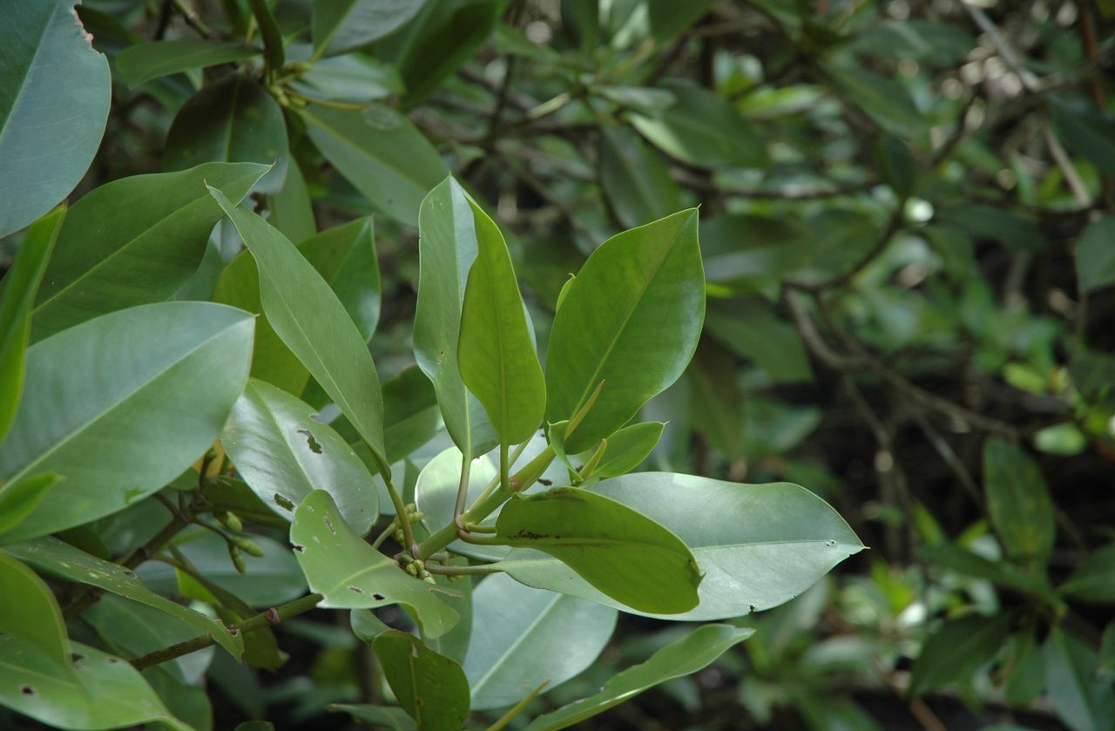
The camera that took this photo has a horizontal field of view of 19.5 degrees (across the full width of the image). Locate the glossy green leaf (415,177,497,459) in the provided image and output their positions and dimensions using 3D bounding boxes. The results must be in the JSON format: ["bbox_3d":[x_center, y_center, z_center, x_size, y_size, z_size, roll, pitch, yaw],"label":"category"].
[{"bbox_3d":[-0.034,-0.016,1.110,0.040,0.096,0.018,4,-11,-39],"label":"glossy green leaf"}]

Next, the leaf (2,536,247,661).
[{"bbox_3d":[-0.140,0.074,1.040,0.093,0.014,0.036,27,21,6],"label":"leaf"}]

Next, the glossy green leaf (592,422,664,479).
[{"bbox_3d":[0.023,0.029,1.090,0.034,0.006,0.017,-35,48,9],"label":"glossy green leaf"}]

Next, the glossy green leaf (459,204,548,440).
[{"bbox_3d":[-0.018,-0.015,1.080,0.036,0.083,0.016,-11,-7,35],"label":"glossy green leaf"}]

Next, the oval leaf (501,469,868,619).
[{"bbox_3d":[0.041,0.062,1.110,0.125,0.020,0.055,-1,53,-6],"label":"oval leaf"}]

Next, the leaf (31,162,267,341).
[{"bbox_3d":[-0.147,-0.040,1.140,0.108,0.048,0.015,-32,-23,-6],"label":"leaf"}]

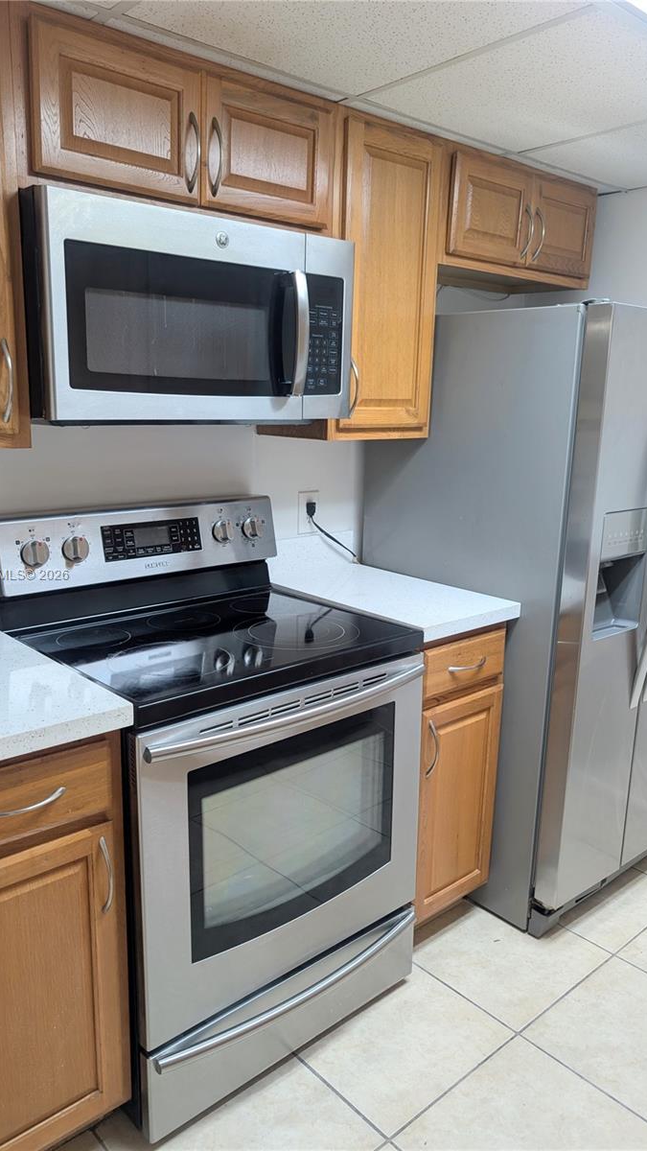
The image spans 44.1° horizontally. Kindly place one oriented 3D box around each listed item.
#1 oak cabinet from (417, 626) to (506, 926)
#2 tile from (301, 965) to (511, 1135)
[{"bbox_3d":[0.132,0.516,2.372,0.380,0.912,0.637,-10,17,-40],"label":"oak cabinet"},{"bbox_3d":[0.154,1.091,1.926,0.440,0.010,0.440,-10,17,-40],"label":"tile"}]

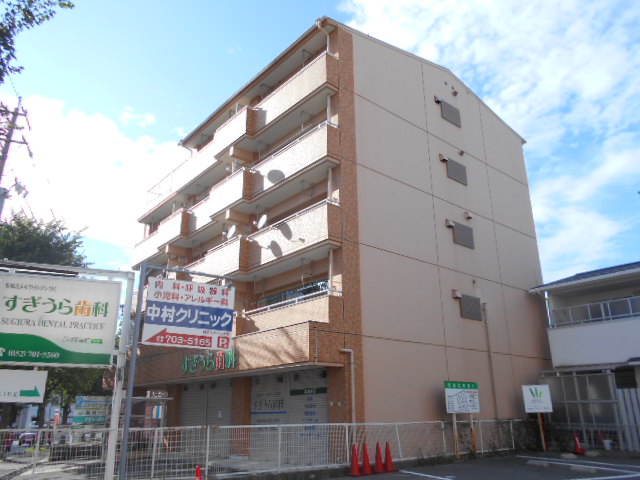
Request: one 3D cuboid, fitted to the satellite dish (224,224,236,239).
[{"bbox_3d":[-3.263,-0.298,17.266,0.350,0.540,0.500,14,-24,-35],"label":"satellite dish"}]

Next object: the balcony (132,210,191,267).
[{"bbox_3d":[-8.171,0.212,25.272,1.300,1.380,7.000,15,-24,-37],"label":"balcony"}]

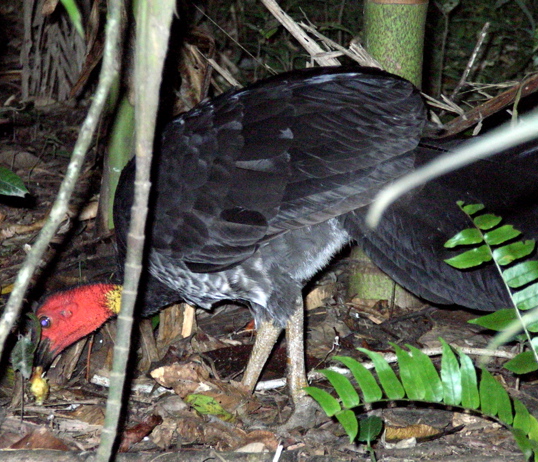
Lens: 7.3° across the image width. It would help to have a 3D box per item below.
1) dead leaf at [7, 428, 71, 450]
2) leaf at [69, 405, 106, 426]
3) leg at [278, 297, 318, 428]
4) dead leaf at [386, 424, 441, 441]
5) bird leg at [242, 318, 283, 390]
[{"bbox_3d":[-0.231,0.207,4.190,0.060,0.016,0.038,0,15,0],"label":"dead leaf"},{"bbox_3d":[-0.185,0.188,4.270,0.039,0.012,0.040,0,15,0],"label":"leaf"},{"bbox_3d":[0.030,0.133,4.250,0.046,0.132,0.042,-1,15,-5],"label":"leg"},{"bbox_3d":[0.145,0.201,4.210,0.054,0.011,0.028,0,15,0],"label":"dead leaf"},{"bbox_3d":[-0.008,0.128,4.340,0.026,0.075,0.025,15,15,-10],"label":"bird leg"}]

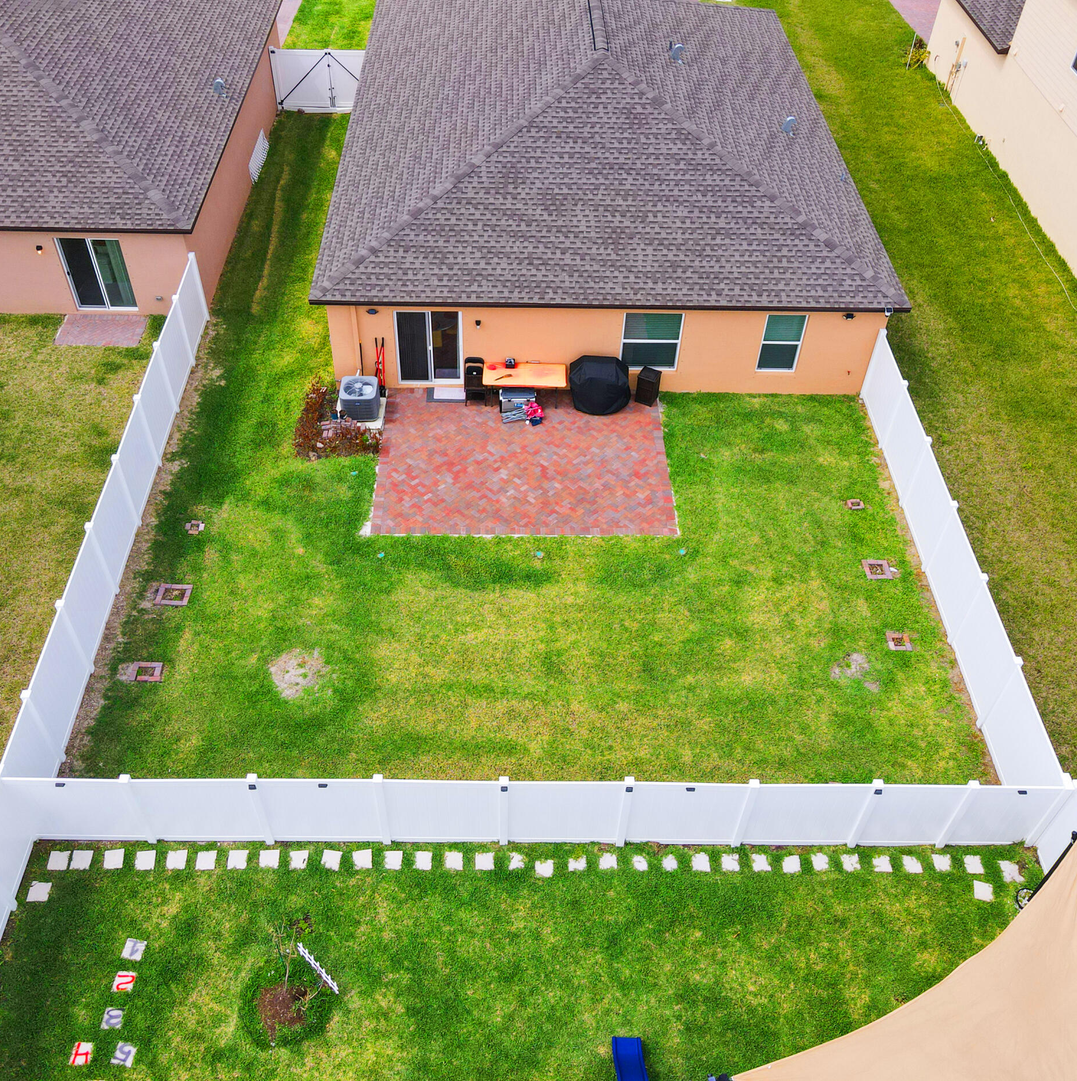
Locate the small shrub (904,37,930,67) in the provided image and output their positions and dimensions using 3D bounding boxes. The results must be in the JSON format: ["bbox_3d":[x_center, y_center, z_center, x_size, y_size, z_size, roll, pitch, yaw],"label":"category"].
[{"bbox_3d":[14.561,-18.809,38.459,0.900,0.900,0.900,1,46,-1],"label":"small shrub"}]

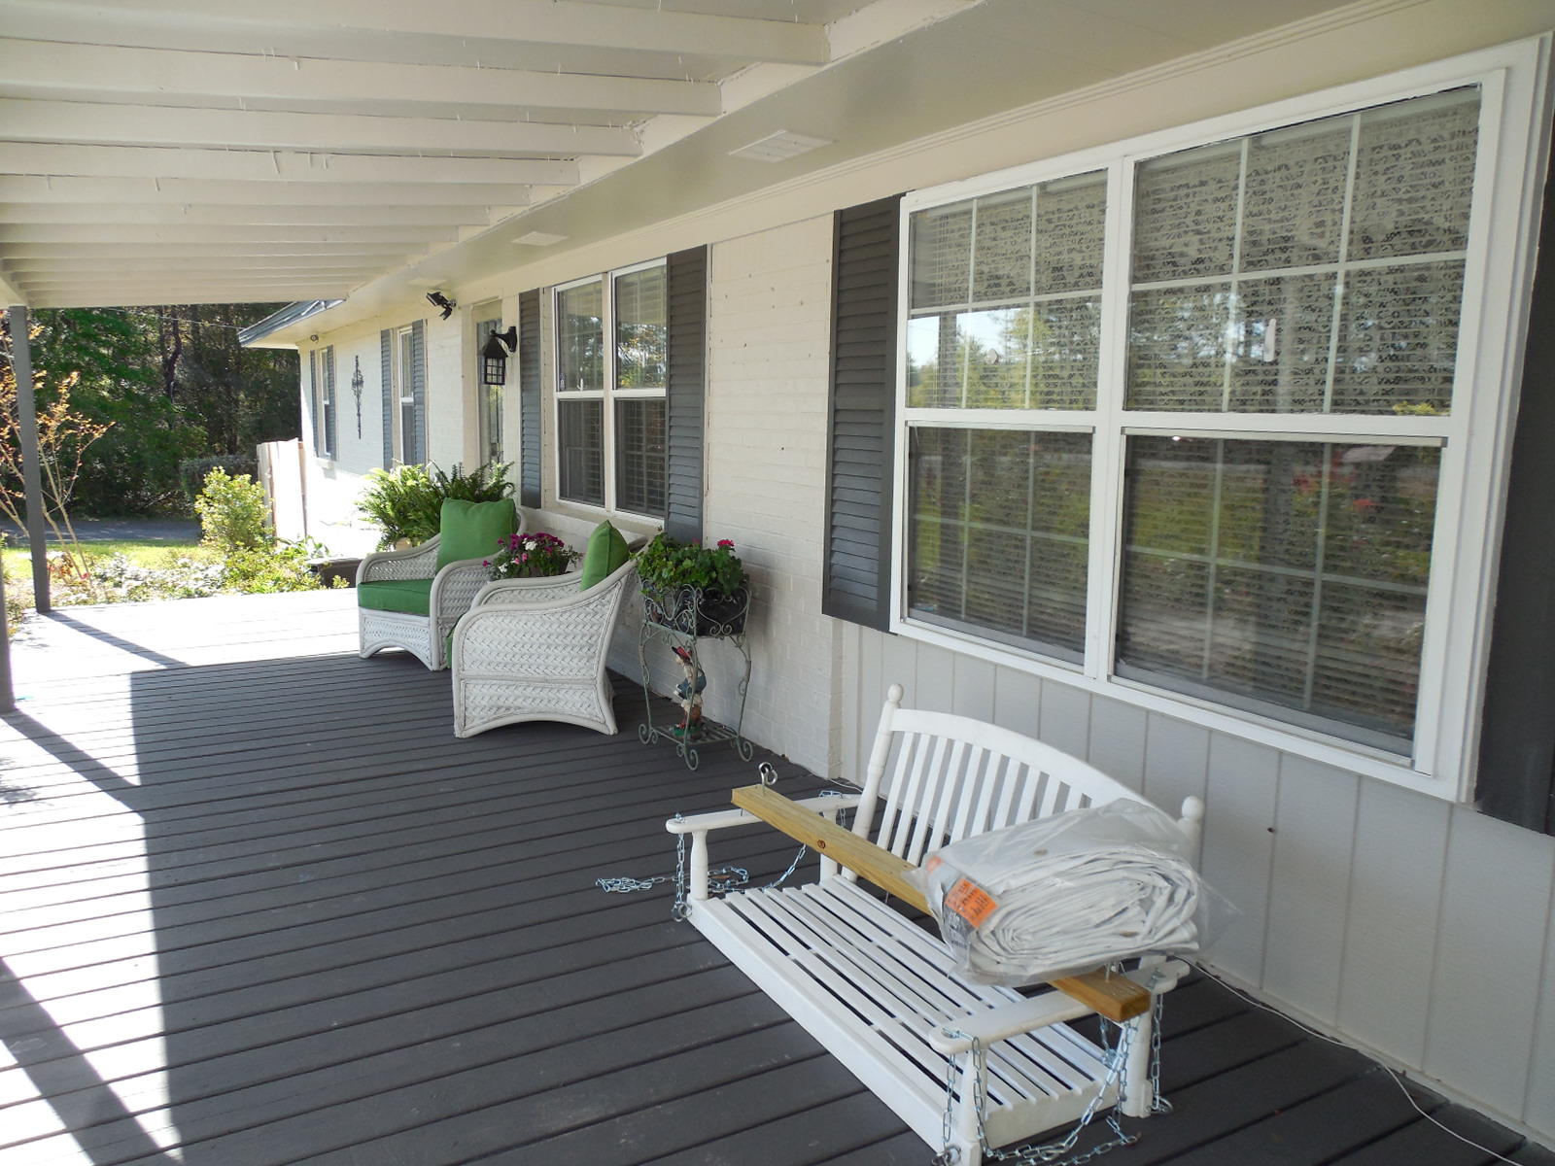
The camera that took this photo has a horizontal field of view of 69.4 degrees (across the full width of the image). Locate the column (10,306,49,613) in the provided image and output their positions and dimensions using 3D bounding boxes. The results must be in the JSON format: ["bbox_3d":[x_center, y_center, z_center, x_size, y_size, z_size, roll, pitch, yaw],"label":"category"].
[{"bbox_3d":[-4.951,-0.795,7.446,0.095,2.000,0.095,-4,10,-30],"label":"column"}]

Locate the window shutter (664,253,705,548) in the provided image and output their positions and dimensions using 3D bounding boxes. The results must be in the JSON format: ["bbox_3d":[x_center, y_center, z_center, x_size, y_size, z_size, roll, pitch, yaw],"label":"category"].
[{"bbox_3d":[-0.405,-0.799,4.931,0.035,1.285,0.370,-5,10,-30],"label":"window shutter"}]

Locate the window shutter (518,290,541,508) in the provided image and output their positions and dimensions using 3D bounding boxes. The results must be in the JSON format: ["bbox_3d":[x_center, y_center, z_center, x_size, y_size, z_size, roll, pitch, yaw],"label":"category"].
[{"bbox_3d":[-1.483,-1.089,6.750,0.035,1.285,0.370,-5,10,-30],"label":"window shutter"}]

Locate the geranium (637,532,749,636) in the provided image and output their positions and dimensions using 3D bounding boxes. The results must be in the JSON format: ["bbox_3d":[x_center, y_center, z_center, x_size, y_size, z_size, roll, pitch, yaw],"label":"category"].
[{"bbox_3d":[-0.333,-0.004,4.440,0.280,0.360,0.460,-5,10,-30],"label":"geranium"}]

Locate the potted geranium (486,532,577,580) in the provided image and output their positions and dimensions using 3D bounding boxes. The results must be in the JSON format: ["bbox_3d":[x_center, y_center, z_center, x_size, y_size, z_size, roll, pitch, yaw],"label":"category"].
[{"bbox_3d":[-1.314,-0.120,6.000,0.460,0.320,0.380,-2,9,-17],"label":"potted geranium"}]

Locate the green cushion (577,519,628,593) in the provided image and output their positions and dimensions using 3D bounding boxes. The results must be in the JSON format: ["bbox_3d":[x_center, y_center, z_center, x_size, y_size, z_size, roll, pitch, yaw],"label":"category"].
[{"bbox_3d":[-0.794,-0.038,5.174,0.200,0.460,0.460,6,8,-9],"label":"green cushion"}]

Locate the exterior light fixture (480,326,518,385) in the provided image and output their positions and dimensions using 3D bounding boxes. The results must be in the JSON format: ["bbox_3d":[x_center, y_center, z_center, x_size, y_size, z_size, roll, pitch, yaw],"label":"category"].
[{"bbox_3d":[-1.836,-1.492,7.398,0.215,0.374,0.170,-4,10,-30],"label":"exterior light fixture"}]

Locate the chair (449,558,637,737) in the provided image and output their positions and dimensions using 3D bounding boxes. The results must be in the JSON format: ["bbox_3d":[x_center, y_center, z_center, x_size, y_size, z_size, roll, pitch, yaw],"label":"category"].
[{"bbox_3d":[-1.022,0.194,5.158,0.830,0.850,0.680,-1,9,-8],"label":"chair"}]

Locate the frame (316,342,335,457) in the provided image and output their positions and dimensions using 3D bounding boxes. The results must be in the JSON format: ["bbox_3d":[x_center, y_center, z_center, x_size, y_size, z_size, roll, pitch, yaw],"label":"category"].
[{"bbox_3d":[-5.664,-2.260,14.066,0.100,1.320,0.980,-4,10,-30],"label":"frame"}]

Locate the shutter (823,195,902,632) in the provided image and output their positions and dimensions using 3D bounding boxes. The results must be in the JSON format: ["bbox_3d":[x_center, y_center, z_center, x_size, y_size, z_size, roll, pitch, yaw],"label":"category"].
[{"bbox_3d":[0.281,-0.551,3.785,0.035,1.395,0.400,-5,10,-30],"label":"shutter"}]

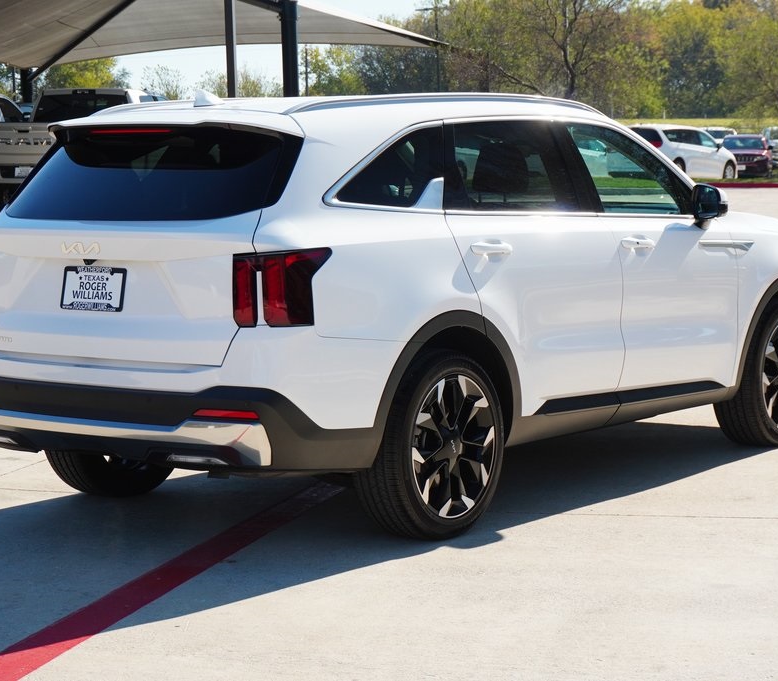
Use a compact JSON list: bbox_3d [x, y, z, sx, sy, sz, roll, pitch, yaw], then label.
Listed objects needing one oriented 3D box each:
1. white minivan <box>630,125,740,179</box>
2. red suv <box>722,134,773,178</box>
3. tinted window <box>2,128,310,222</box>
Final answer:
[{"bbox_3d":[8.461,-5.493,61.300,2.000,1.780,5.100,3,7,37],"label":"white minivan"},{"bbox_3d":[12.149,-6.245,70.800,1.870,1.670,4.500,0,6,13],"label":"red suv"},{"bbox_3d":[-0.910,-0.605,7.725,1.350,0.460,0.125,3,-33,37],"label":"tinted window"}]

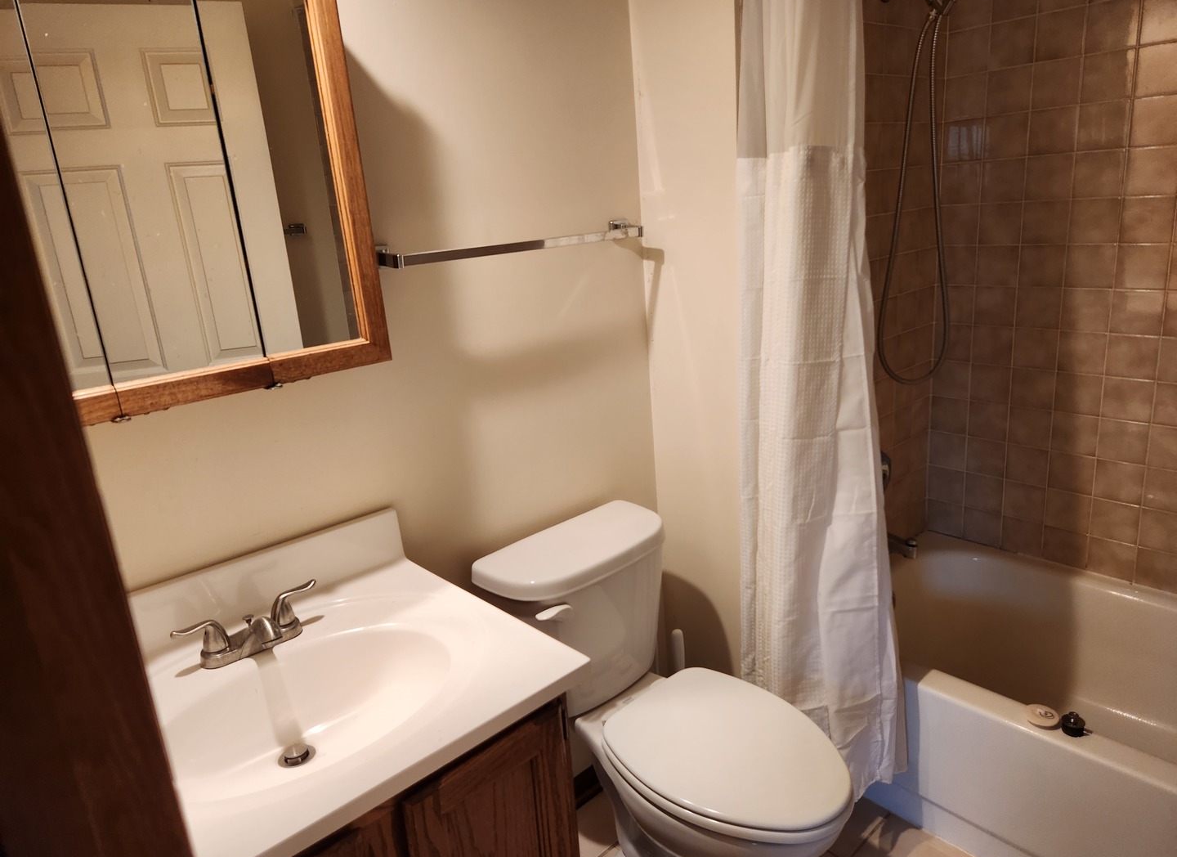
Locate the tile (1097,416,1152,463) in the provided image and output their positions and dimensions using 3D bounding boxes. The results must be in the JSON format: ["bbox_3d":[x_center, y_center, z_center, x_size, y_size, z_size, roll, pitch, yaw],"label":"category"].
[{"bbox_3d":[1.364,0.033,1.994,0.009,0.107,0.107,-19,21,-38],"label":"tile"}]

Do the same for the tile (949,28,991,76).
[{"bbox_3d":[0.989,-0.978,2.037,0.010,0.108,0.108,-18,21,-38],"label":"tile"}]

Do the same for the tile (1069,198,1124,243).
[{"bbox_3d":[1.244,-0.507,1.920,0.009,0.107,0.107,-19,21,-38],"label":"tile"}]

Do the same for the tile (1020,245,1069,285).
[{"bbox_3d":[1.180,-0.420,2.030,0.010,0.108,0.108,-18,21,-39],"label":"tile"}]

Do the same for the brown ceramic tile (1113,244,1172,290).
[{"bbox_3d":[1.321,-0.386,1.864,0.009,0.108,0.108,-18,21,-38],"label":"brown ceramic tile"}]

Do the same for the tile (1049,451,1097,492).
[{"bbox_3d":[1.295,0.117,2.094,0.009,0.108,0.108,-18,21,-38],"label":"tile"}]

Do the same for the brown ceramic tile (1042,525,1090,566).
[{"bbox_3d":[1.313,0.324,2.154,0.009,0.105,0.108,-18,21,-38],"label":"brown ceramic tile"}]

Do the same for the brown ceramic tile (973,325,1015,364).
[{"bbox_3d":[1.127,-0.229,2.174,0.009,0.107,0.107,-19,21,-38],"label":"brown ceramic tile"}]

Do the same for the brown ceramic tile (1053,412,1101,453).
[{"bbox_3d":[1.291,0.015,2.074,0.009,0.107,0.107,-19,21,-38],"label":"brown ceramic tile"}]

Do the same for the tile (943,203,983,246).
[{"bbox_3d":[1.026,-0.560,2.162,0.009,0.107,0.107,-19,21,-38],"label":"tile"}]

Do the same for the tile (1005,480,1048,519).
[{"bbox_3d":[1.234,0.206,2.213,0.010,0.108,0.108,-18,21,-38],"label":"tile"}]

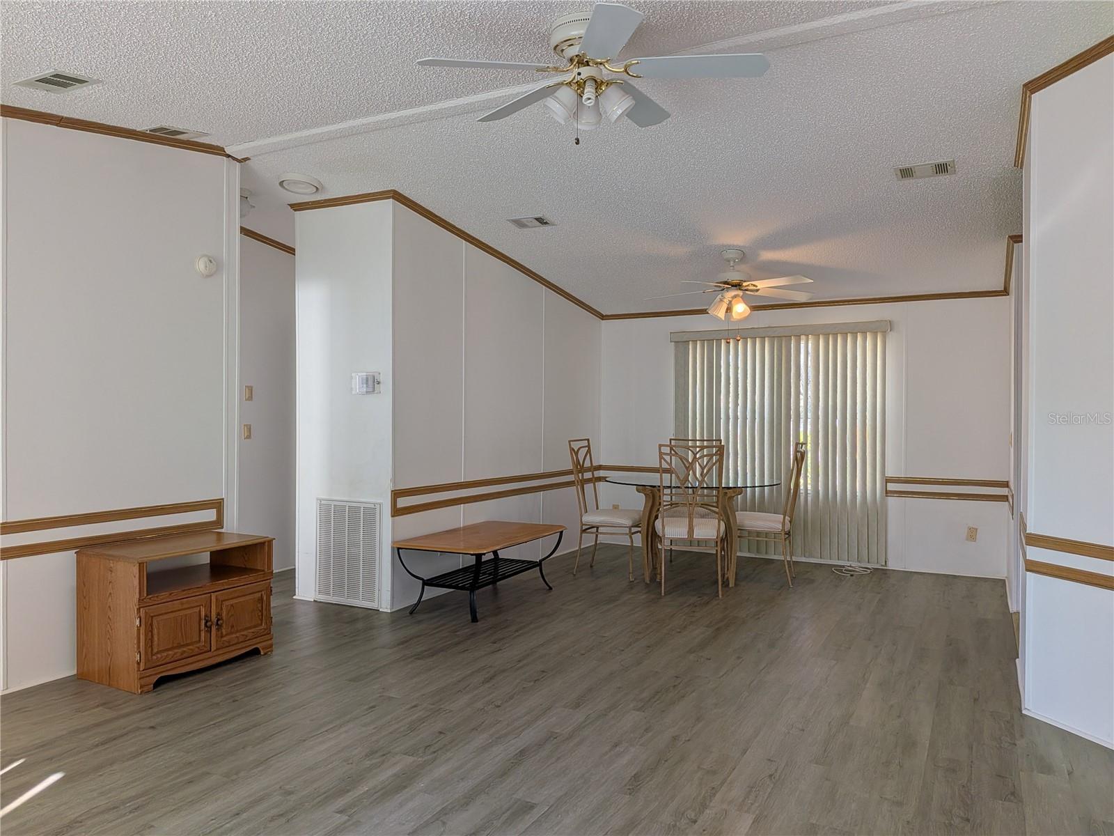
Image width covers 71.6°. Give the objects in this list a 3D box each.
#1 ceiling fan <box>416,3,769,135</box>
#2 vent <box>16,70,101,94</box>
[{"bbox_3d":[0.115,-1.270,2.912,1.300,0.390,1.300,0,6,27],"label":"ceiling fan"},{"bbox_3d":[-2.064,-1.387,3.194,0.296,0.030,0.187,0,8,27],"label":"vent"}]

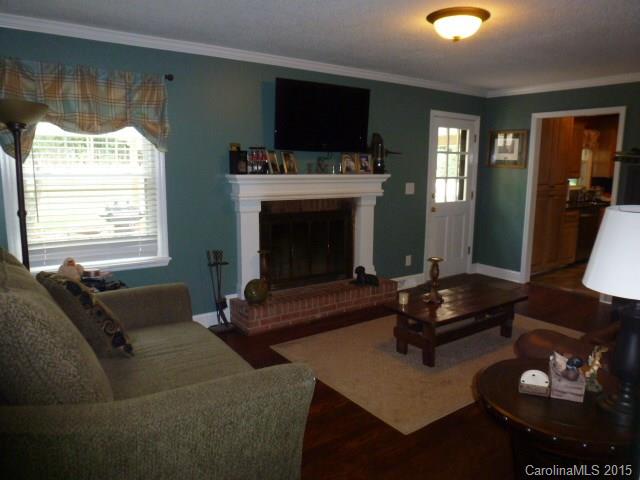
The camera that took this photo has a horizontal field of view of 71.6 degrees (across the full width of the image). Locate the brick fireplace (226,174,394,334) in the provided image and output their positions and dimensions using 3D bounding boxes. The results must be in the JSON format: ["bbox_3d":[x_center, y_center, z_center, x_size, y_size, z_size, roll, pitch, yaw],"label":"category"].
[{"bbox_3d":[0.002,0.057,4.274,1.730,1.360,0.420,-6,12,-34],"label":"brick fireplace"}]

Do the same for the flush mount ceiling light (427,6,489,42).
[{"bbox_3d":[0.872,-1.343,2.807,0.390,0.155,0.390,0,10,0],"label":"flush mount ceiling light"}]

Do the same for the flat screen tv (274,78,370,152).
[{"bbox_3d":[0.048,-1.158,4.241,1.060,0.610,0.065,-6,12,-34],"label":"flat screen tv"}]

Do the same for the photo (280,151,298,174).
[{"bbox_3d":[-0.280,-0.707,4.072,0.150,0.210,0.035,-8,1,-42],"label":"photo"}]

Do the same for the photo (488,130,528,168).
[{"bbox_3d":[2.375,-1.145,5.606,0.030,0.465,0.525,-6,12,-34],"label":"photo"}]

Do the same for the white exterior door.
[{"bbox_3d":[1.676,-0.523,5.605,0.940,2.100,0.080,-6,12,-34],"label":"white exterior door"}]

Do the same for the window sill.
[{"bbox_3d":[-1.710,0.218,3.407,1.120,0.070,0.120,-6,12,-34],"label":"window sill"}]

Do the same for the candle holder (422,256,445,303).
[{"bbox_3d":[0.918,0.312,3.522,0.145,0.360,0.145,-6,12,-34],"label":"candle holder"}]

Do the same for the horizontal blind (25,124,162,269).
[{"bbox_3d":[-1.697,-0.395,3.279,0.970,1.170,0.060,-6,12,-34],"label":"horizontal blind"}]

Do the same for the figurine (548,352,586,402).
[{"bbox_3d":[0.966,0.536,1.726,0.108,0.145,0.085,4,11,21],"label":"figurine"}]

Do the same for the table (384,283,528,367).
[{"bbox_3d":[1.134,0.689,3.682,1.150,0.380,0.560,-6,12,-34],"label":"table"}]

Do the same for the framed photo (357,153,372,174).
[{"bbox_3d":[0.462,-0.785,4.555,0.175,0.215,0.035,-3,0,-22],"label":"framed photo"}]

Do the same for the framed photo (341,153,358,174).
[{"bbox_3d":[0.294,-0.765,4.440,0.170,0.210,0.035,-2,2,-17],"label":"framed photo"}]

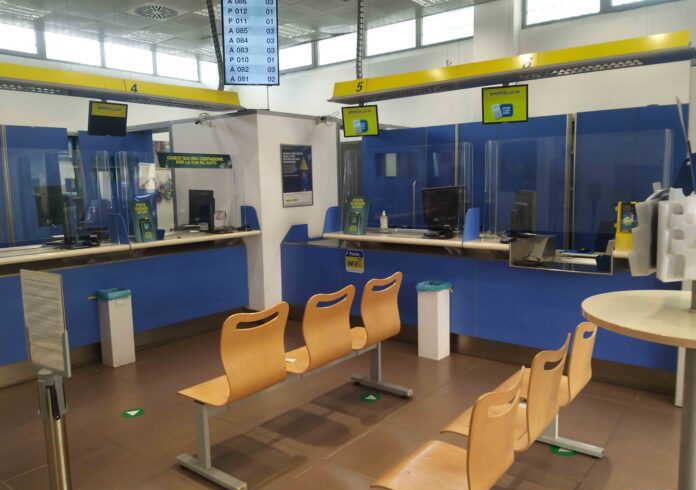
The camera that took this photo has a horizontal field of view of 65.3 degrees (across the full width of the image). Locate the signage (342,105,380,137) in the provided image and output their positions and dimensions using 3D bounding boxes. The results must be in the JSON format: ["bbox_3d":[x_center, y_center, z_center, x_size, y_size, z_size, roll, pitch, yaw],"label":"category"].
[{"bbox_3d":[0.134,-1.271,5.596,0.385,0.305,0.050,1,17,22],"label":"signage"}]

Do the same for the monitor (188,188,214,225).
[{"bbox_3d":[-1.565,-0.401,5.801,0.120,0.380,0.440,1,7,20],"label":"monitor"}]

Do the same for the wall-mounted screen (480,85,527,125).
[{"bbox_3d":[1.347,-1.199,4.641,0.385,0.305,0.050,2,18,28],"label":"wall-mounted screen"}]

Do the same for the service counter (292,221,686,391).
[{"bbox_3d":[0.847,0.428,4.960,3.782,1.054,0.728,4,9,38],"label":"service counter"}]

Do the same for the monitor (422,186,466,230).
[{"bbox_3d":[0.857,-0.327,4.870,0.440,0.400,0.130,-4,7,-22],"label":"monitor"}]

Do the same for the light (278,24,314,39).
[{"bbox_3d":[-0.936,-3.445,8.670,0.600,0.080,0.600,4,9,38],"label":"light"}]

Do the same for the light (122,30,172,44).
[{"bbox_3d":[-3.271,-3.411,8.845,0.600,0.080,0.600,4,9,38],"label":"light"}]

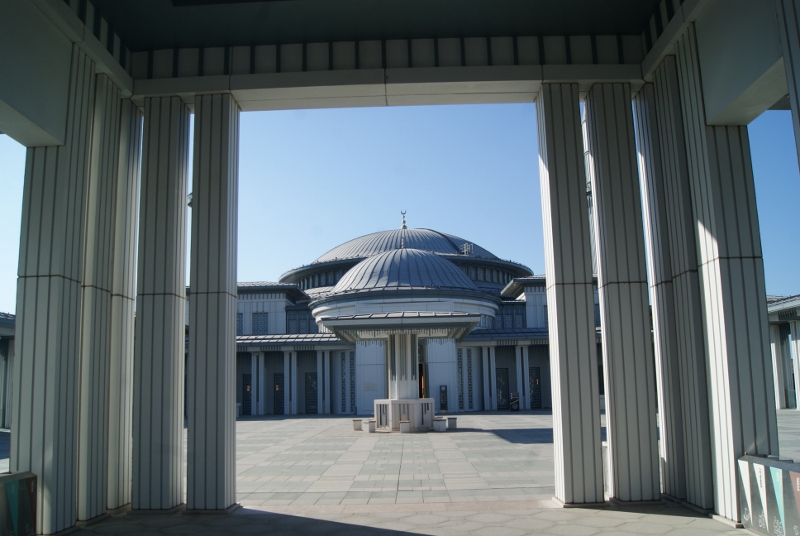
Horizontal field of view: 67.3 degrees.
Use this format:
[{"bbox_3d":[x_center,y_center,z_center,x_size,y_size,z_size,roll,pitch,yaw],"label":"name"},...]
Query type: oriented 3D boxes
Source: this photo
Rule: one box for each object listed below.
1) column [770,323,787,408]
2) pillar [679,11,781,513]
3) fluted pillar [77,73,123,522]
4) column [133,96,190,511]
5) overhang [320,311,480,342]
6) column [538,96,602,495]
[{"bbox_3d":[16.300,4.250,25.900,0.360,3.650,0.360,-1,-10,1],"label":"column"},{"bbox_3d":[3.858,-0.061,7.092,0.550,5.750,0.550,-1,-10,1],"label":"pillar"},{"bbox_3d":[-4.143,0.282,7.918,0.550,5.750,0.550,-1,-10,1],"label":"fluted pillar"},{"bbox_3d":[-3.367,0.403,8.569,0.550,5.750,0.550,-1,-10,1],"label":"column"},{"bbox_3d":[0.100,1.950,20.200,4.800,0.750,5.000,-1,-10,1],"label":"overhang"},{"bbox_3d":[2.347,0.257,8.402,0.550,5.750,0.550,-1,-10,1],"label":"column"}]

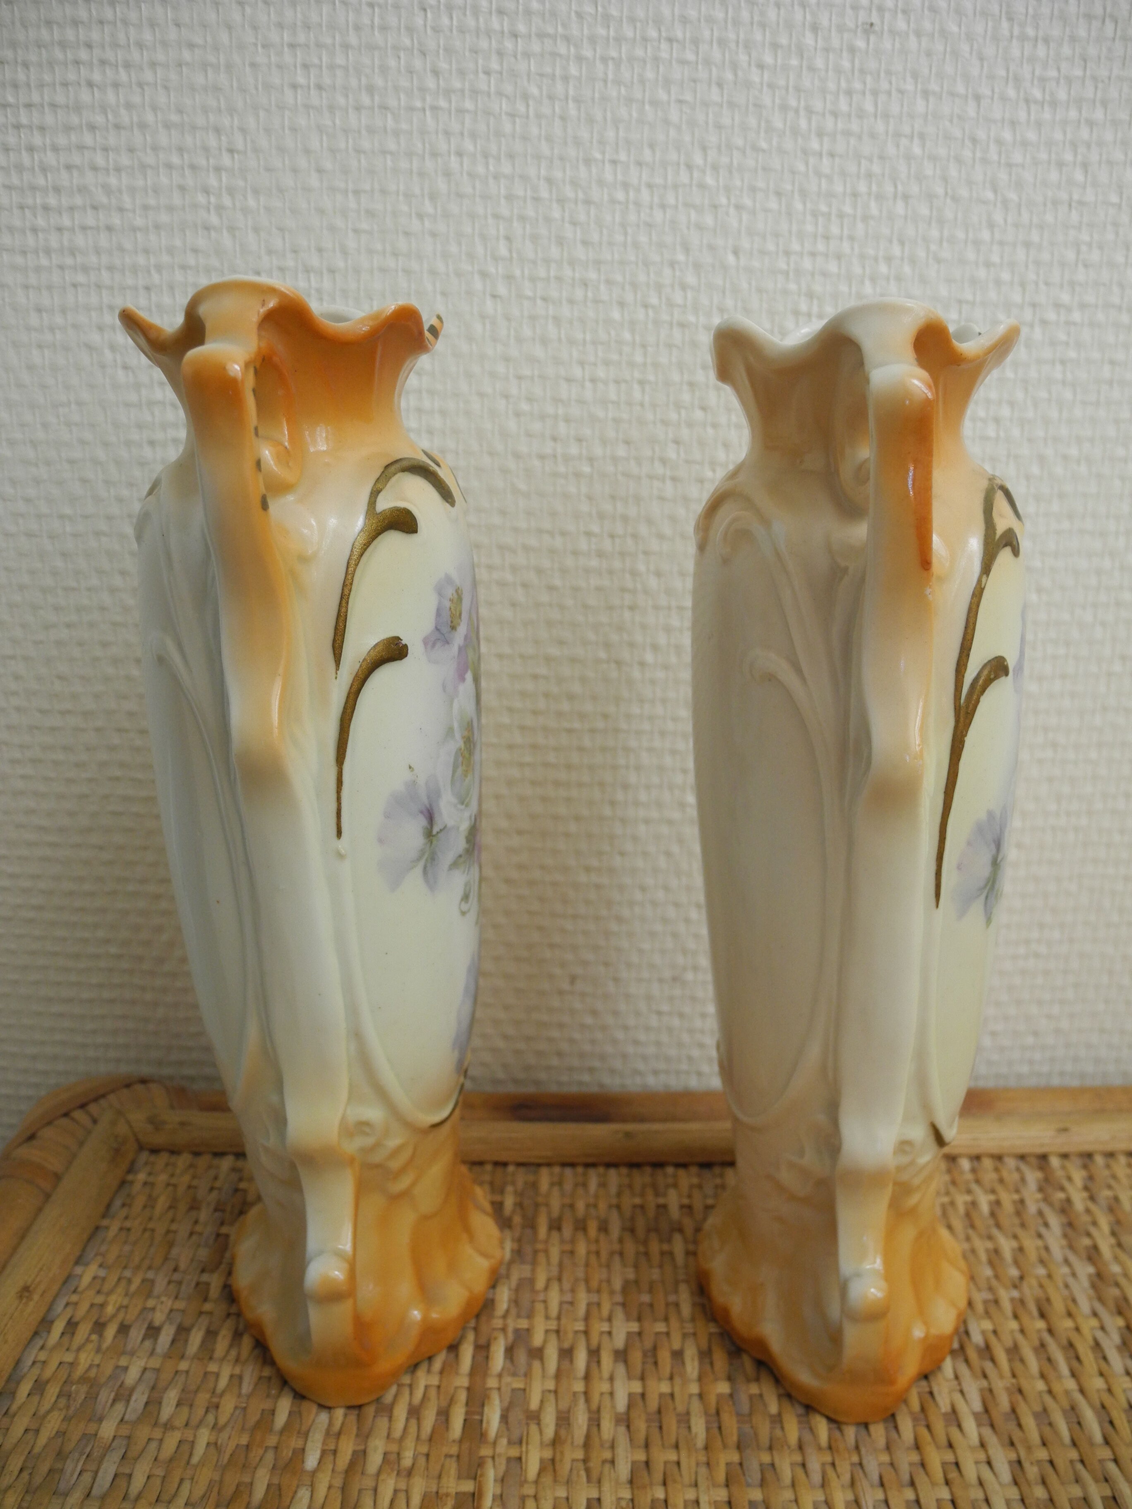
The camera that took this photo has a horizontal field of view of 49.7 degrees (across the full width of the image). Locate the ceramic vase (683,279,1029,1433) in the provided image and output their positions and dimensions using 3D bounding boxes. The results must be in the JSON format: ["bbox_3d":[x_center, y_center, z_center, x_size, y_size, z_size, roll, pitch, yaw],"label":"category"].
[{"bbox_3d":[0.071,0.024,0.304,0.079,0.253,0.102,1,16,5],"label":"ceramic vase"}]

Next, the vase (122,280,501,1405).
[{"bbox_3d":[-0.059,0.024,0.306,0.079,0.256,0.102,-1,15,0],"label":"vase"}]

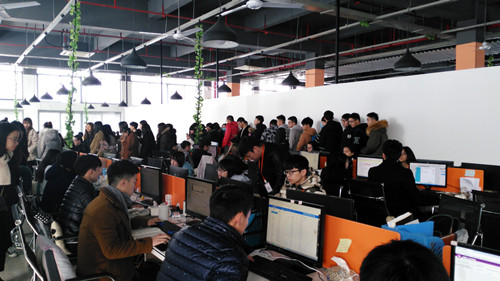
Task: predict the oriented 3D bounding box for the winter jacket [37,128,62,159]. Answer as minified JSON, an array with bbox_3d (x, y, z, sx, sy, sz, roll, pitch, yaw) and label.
[{"bbox_3d":[-4.152,0.083,7.400,0.320,0.660,0.470,1,3,38],"label":"winter jacket"}]

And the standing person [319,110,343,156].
[{"bbox_3d":[1.460,0.363,6.450,0.520,1.800,0.360,-1,3,-18],"label":"standing person"}]

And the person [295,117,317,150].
[{"bbox_3d":[1.214,0.319,7.675,0.420,1.630,0.500,1,4,28],"label":"person"}]

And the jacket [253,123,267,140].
[{"bbox_3d":[0.256,-0.072,8.837,0.320,0.720,0.480,1,4,28],"label":"jacket"}]

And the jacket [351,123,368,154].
[{"bbox_3d":[1.912,-0.003,6.250,0.360,0.680,0.500,-3,3,-37],"label":"jacket"}]

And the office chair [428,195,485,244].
[{"bbox_3d":[1.996,0.934,3.300,0.600,0.900,0.560,-2,3,-33],"label":"office chair"}]

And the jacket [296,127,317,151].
[{"bbox_3d":[1.187,0.069,7.450,0.360,0.700,0.500,1,2,18],"label":"jacket"}]

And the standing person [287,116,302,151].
[{"bbox_3d":[0.968,0.381,7.700,0.340,1.760,0.480,1,2,18],"label":"standing person"}]

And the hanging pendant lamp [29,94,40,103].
[{"bbox_3d":[-6.851,-1.331,11.400,0.330,0.250,0.330,-3,3,-39],"label":"hanging pendant lamp"}]

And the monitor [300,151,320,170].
[{"bbox_3d":[0.979,0.347,5.650,0.170,0.360,0.470,-2,3,-39],"label":"monitor"}]

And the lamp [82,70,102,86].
[{"bbox_3d":[-2.688,-1.057,6.100,0.320,0.250,0.320,-5,5,-38],"label":"lamp"}]

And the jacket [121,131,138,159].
[{"bbox_3d":[-2.772,0.137,8.200,0.360,0.700,0.480,-1,2,-18],"label":"jacket"}]

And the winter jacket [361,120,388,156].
[{"bbox_3d":[2.183,0.110,6.250,0.440,0.840,0.520,1,2,25],"label":"winter jacket"}]

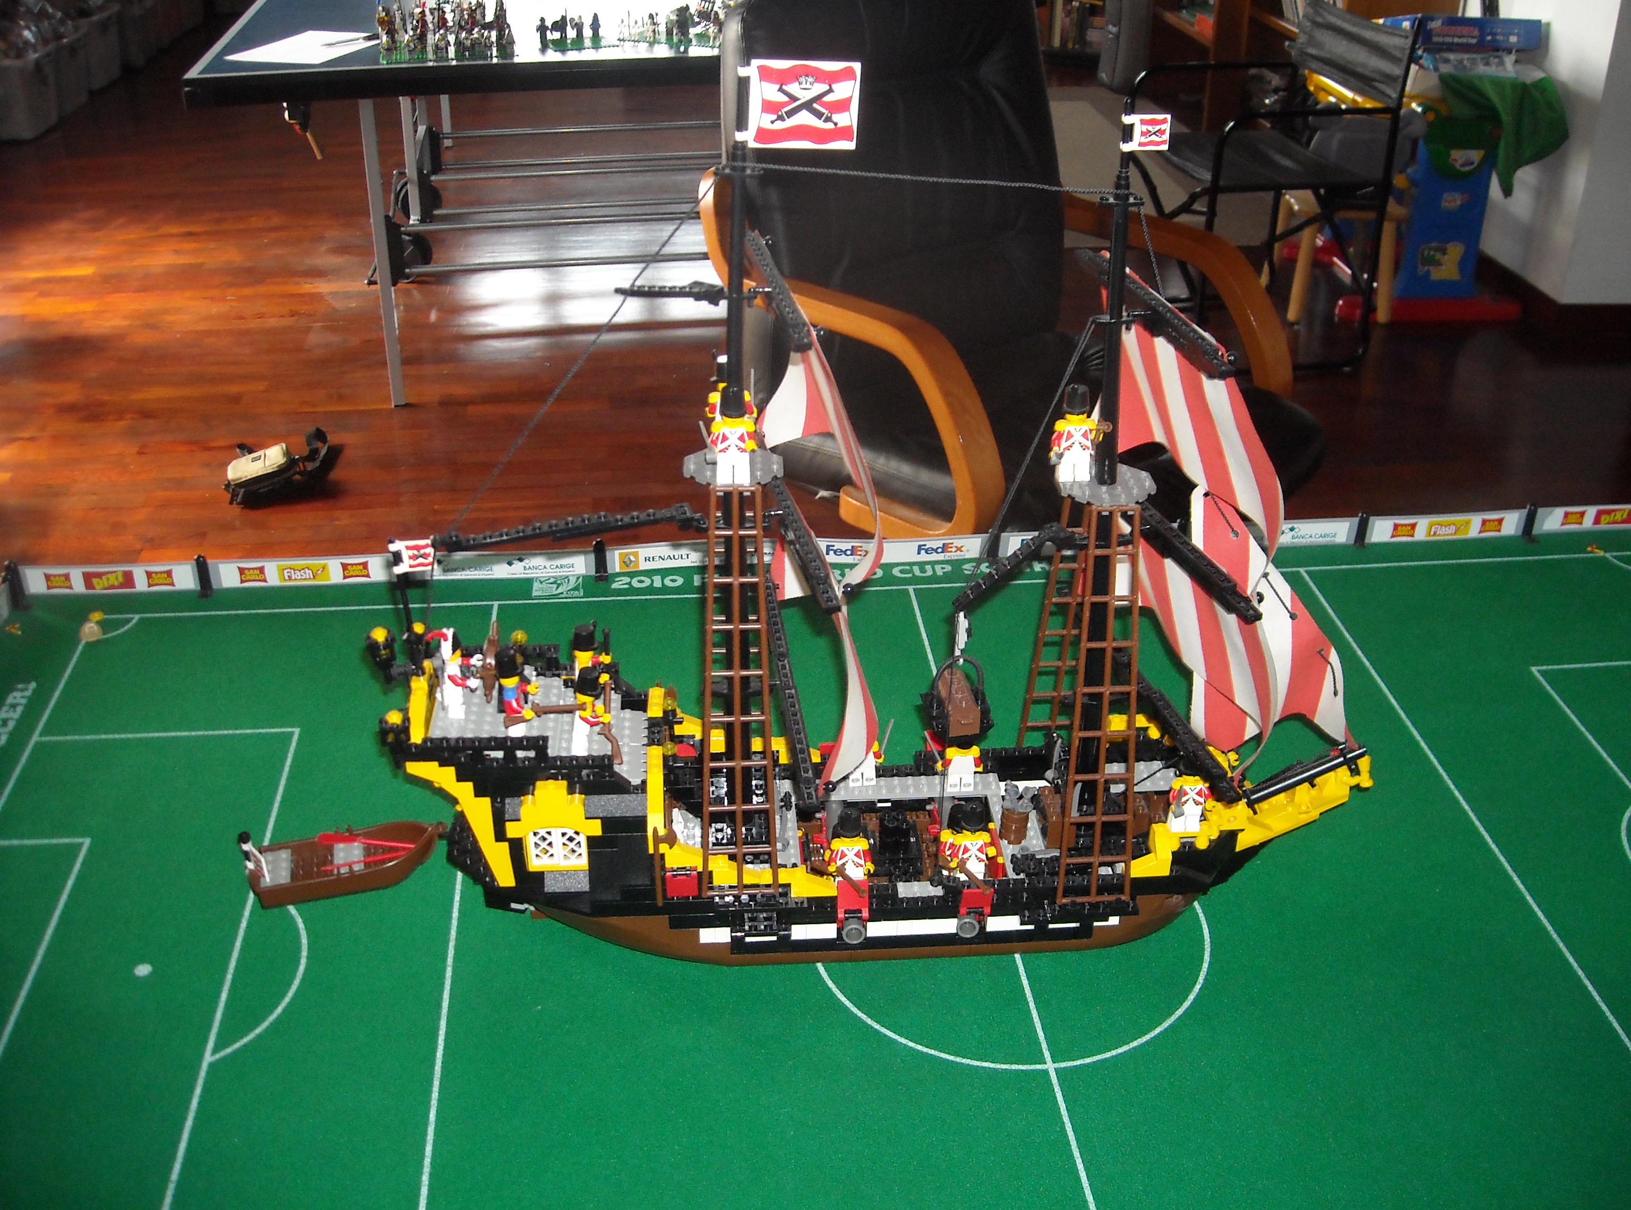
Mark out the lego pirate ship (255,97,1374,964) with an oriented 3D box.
[{"bbox_3d":[0.039,-0.032,0.816,0.555,0.462,0.198,-1,32,-4],"label":"lego pirate ship"}]

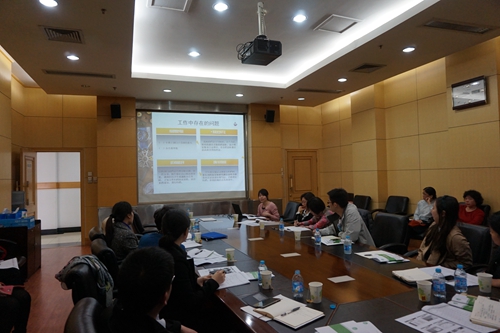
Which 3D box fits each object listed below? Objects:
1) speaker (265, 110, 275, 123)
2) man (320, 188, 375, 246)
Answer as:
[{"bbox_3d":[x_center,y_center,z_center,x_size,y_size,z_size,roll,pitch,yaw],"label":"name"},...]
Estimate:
[{"bbox_3d":[0.530,-1.265,8.483,0.180,0.280,0.180,-1,6,-20],"label":"speaker"},{"bbox_3d":[1.063,0.896,3.692,0.850,1.280,0.560,-2,-1,-3],"label":"man"}]

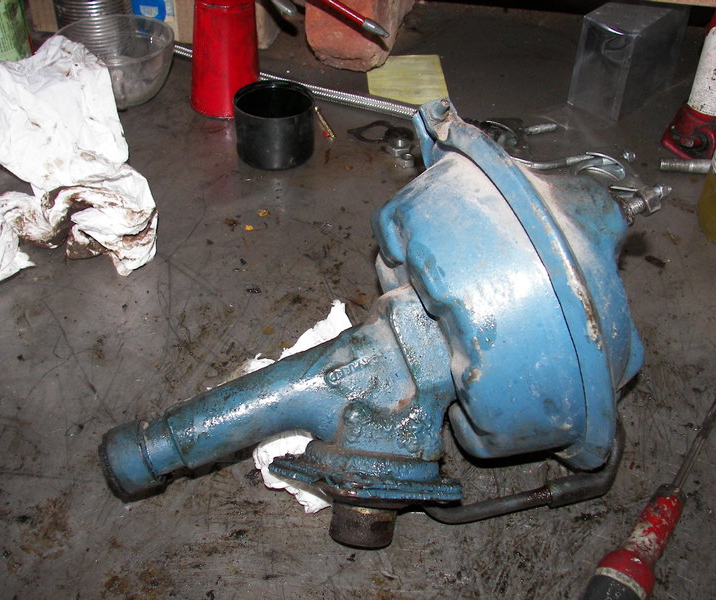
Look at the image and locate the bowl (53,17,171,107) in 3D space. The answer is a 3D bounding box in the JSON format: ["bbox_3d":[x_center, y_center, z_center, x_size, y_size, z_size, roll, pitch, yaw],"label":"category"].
[{"bbox_3d":[-0.231,-0.224,0.803,0.112,0.058,0.112,1,41,-1],"label":"bowl"}]

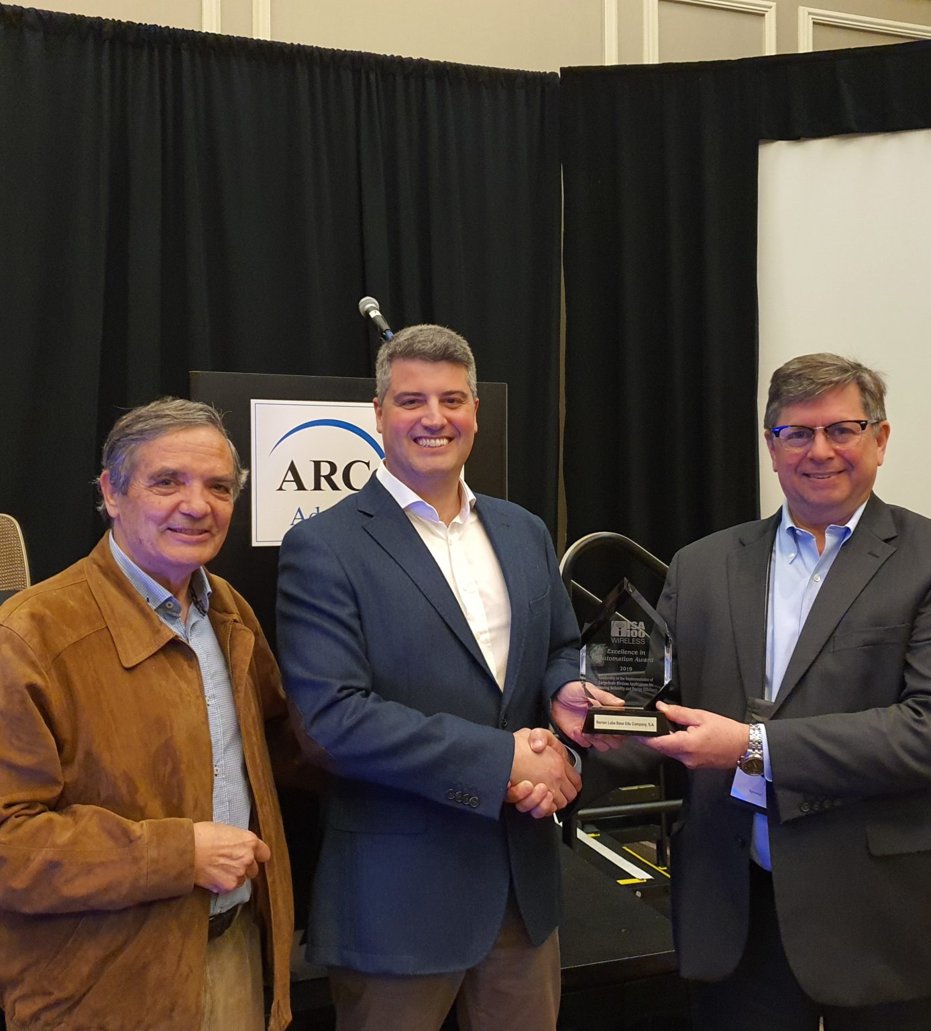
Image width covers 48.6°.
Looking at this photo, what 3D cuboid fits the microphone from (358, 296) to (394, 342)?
[{"bbox_3d":[-0.213,-0.477,2.488,0.051,0.051,0.166,1,34,-28],"label":"microphone"}]

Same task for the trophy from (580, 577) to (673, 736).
[{"bbox_3d":[0.213,0.184,1.370,0.121,0.204,0.058,0,-1,12],"label":"trophy"}]

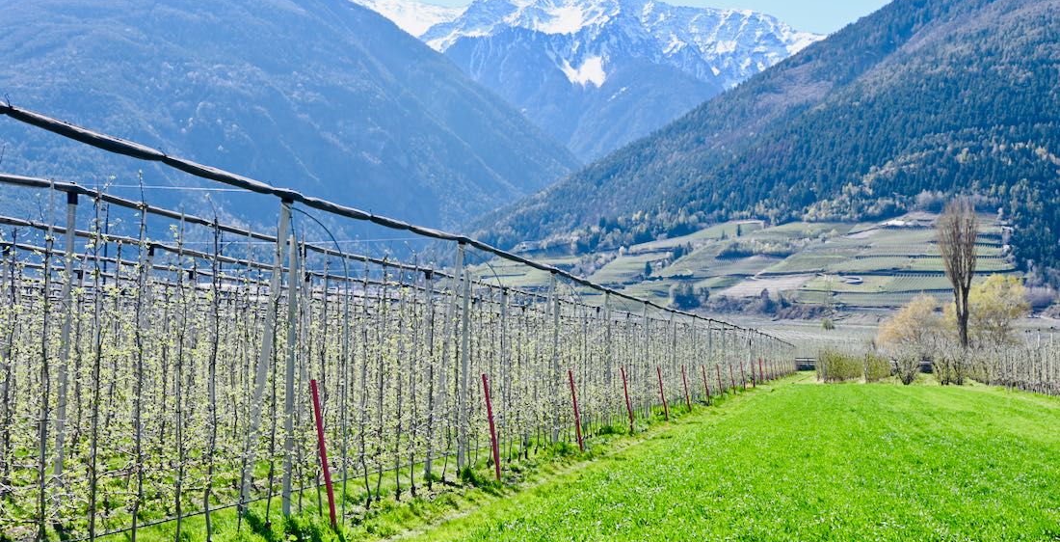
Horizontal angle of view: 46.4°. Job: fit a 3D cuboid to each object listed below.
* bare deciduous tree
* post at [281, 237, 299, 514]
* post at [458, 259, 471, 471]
[{"bbox_3d":[43.551,1.277,125.624,4.200,17.650,4.200,-1,-4,14],"label":"bare deciduous tree"},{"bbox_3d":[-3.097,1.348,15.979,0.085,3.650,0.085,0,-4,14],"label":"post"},{"bbox_3d":[-1.203,1.783,22.632,0.085,3.740,0.085,0,-4,14],"label":"post"}]

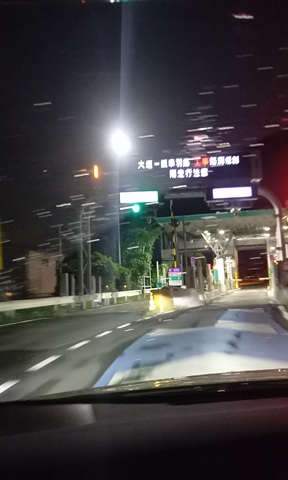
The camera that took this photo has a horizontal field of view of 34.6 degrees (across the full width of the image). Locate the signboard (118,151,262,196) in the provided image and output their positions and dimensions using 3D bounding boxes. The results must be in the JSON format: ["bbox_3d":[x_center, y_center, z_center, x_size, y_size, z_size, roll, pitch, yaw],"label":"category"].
[{"bbox_3d":[2.414,-3.479,24.000,7.200,1.850,0.700,-3,-5,8],"label":"signboard"}]

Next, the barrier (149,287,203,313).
[{"bbox_3d":[1.510,2.533,20.270,0.950,0.880,4.300,-4,-5,22],"label":"barrier"}]

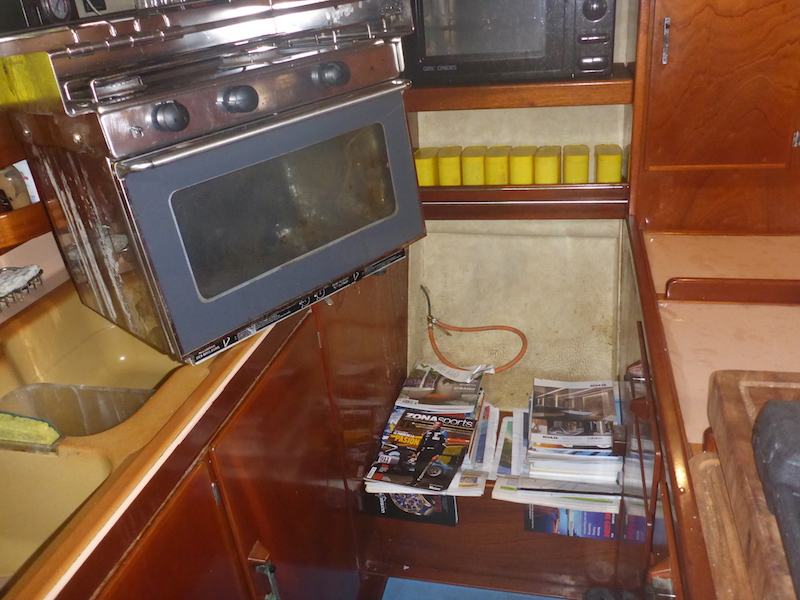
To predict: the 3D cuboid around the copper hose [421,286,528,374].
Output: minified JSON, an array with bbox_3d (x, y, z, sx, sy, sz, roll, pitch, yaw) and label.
[{"bbox_3d":[0.224,0.089,1.940,0.325,0.280,0.075,-2,25,1],"label":"copper hose"}]

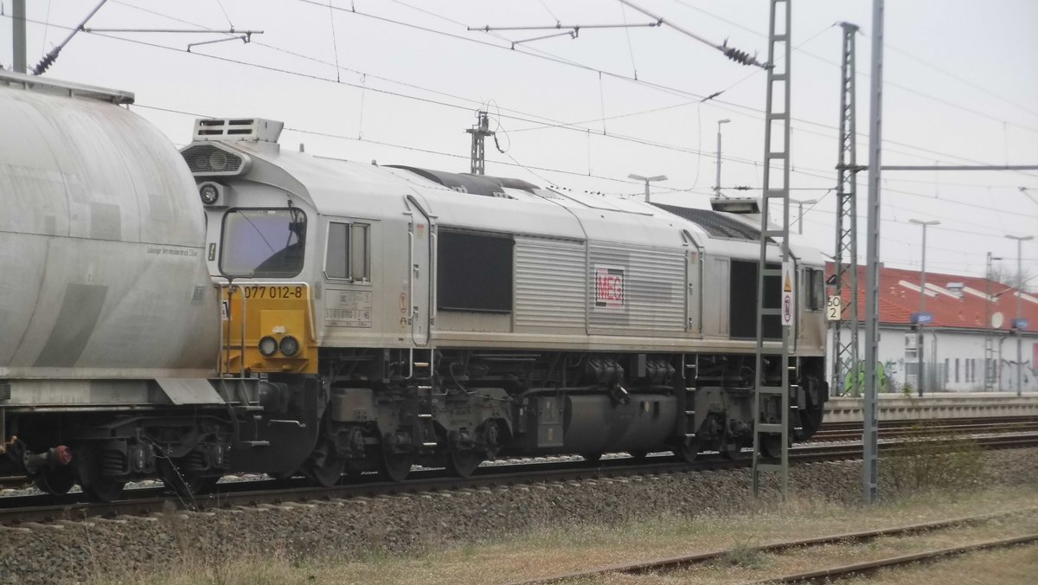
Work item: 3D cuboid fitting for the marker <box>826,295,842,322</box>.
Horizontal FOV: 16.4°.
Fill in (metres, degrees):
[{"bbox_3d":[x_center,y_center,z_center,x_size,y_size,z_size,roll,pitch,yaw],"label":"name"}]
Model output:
[{"bbox_3d":[9.071,0.458,103.500,0.400,0.700,0.030,1,-1,23],"label":"marker"}]

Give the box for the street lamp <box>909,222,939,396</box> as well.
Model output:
[{"bbox_3d":[12.064,0.463,107.500,0.970,5.300,0.320,1,-1,23],"label":"street lamp"}]

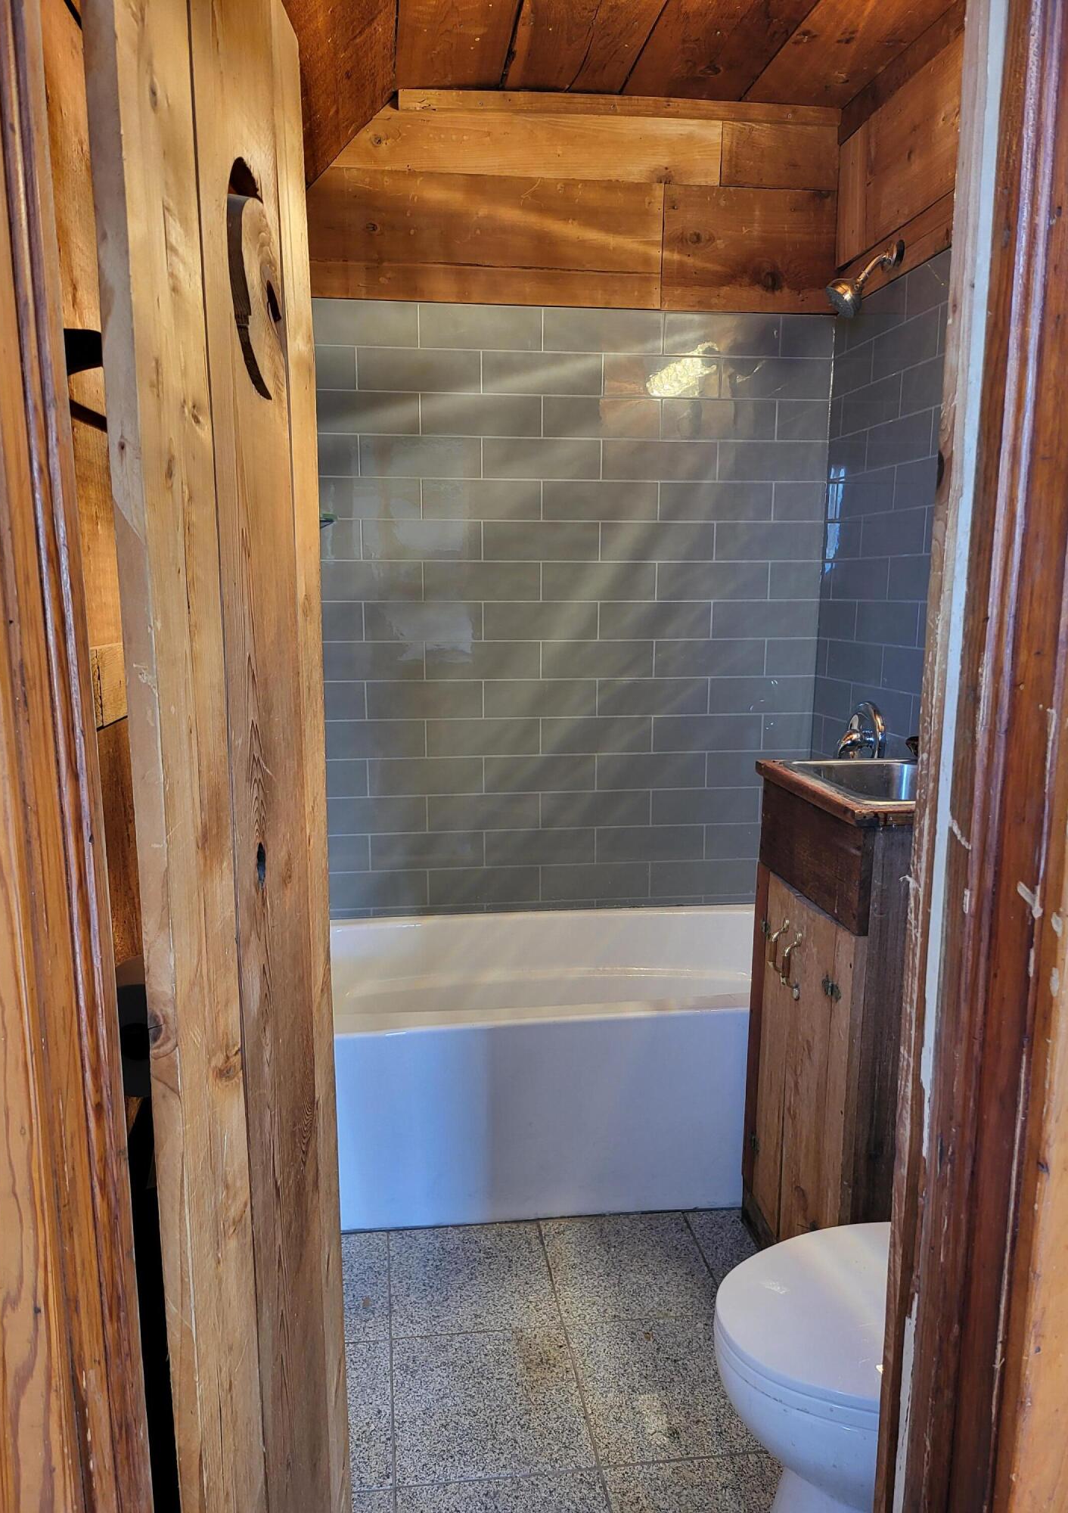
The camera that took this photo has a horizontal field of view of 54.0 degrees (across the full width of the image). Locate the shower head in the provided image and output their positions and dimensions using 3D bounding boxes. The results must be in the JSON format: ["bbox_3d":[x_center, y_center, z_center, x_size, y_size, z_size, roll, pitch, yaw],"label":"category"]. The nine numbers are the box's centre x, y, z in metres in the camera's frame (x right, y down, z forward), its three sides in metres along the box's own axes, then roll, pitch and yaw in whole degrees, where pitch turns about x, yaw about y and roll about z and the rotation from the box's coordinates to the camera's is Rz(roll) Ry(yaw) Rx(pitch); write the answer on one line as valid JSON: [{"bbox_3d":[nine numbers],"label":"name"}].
[{"bbox_3d":[0.733,-1.064,2.337,0.166,0.167,0.088,-1,11,-7],"label":"shower head"}]

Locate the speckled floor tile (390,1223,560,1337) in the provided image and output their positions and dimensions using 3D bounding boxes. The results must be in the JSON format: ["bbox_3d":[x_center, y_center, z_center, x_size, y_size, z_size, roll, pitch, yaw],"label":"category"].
[{"bbox_3d":[-0.120,1.001,2.012,0.304,0.009,0.304,0,10,-8],"label":"speckled floor tile"}]

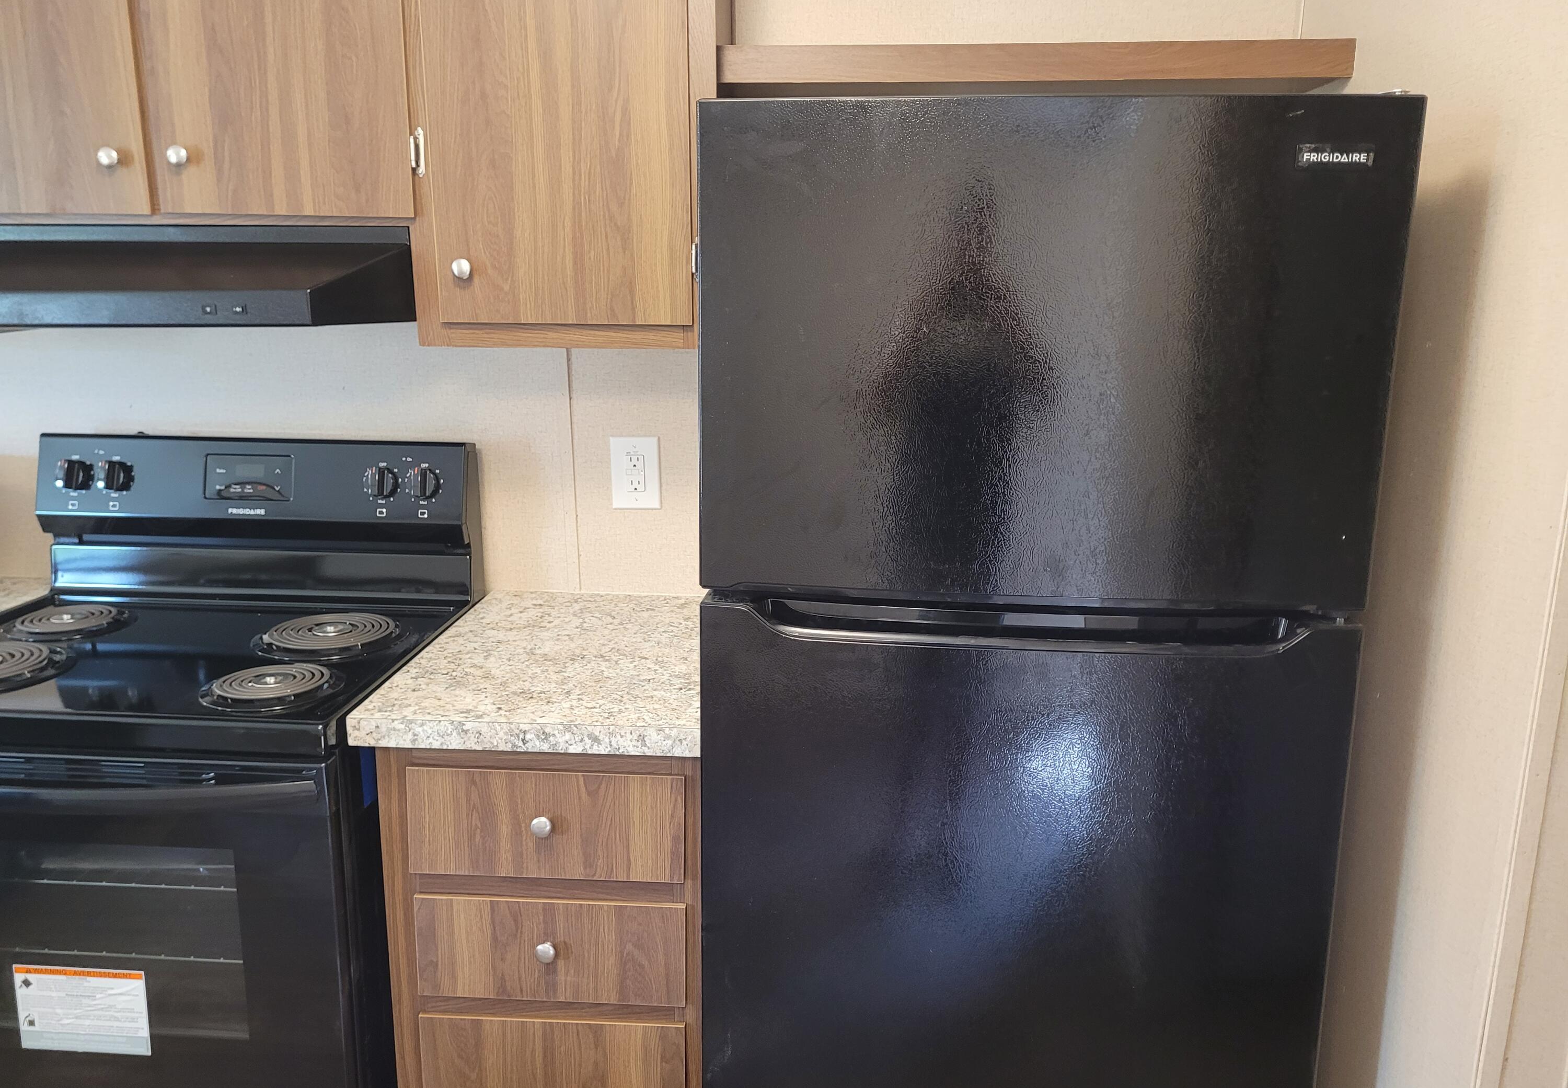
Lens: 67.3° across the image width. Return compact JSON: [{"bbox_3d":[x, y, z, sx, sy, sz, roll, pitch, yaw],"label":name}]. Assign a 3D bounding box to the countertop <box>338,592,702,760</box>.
[{"bbox_3d":[-0.315,0.183,1.853,0.483,0.038,0.637,1,13,4],"label":"countertop"}]

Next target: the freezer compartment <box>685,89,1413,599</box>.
[{"bbox_3d":[0.316,-0.276,1.617,0.752,0.549,0.660,2,13,6],"label":"freezer compartment"}]

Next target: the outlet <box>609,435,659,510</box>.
[{"bbox_3d":[-0.265,-0.126,2.101,0.085,0.130,0.010,1,13,4],"label":"outlet"}]

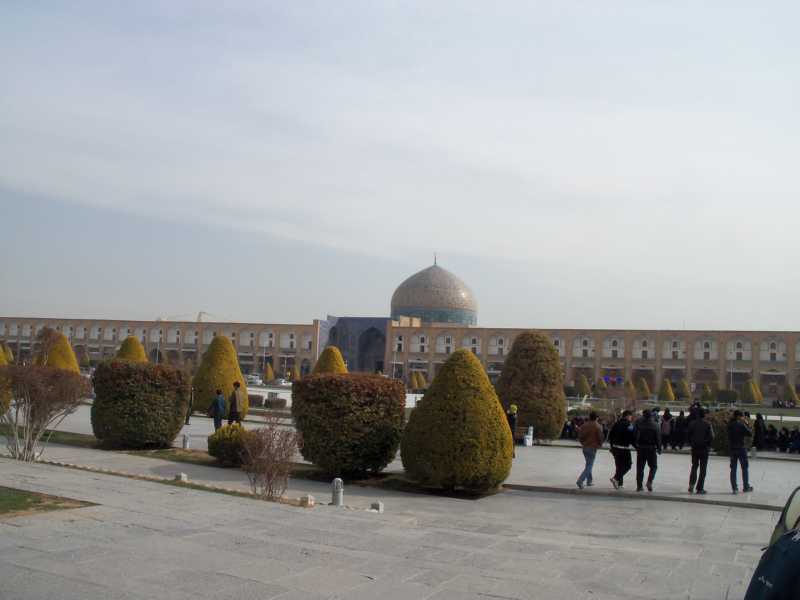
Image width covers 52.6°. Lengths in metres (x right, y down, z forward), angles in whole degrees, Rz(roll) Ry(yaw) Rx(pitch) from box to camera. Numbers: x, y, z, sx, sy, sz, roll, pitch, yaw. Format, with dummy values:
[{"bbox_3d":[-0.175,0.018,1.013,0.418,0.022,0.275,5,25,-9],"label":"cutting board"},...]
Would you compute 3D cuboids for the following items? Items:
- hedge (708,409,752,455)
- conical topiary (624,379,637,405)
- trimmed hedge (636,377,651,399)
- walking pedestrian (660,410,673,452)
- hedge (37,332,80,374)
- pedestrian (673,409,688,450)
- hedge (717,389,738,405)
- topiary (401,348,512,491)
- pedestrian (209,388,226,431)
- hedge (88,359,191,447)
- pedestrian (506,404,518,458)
[{"bbox_3d":[11.487,4.600,28.200,1.600,1.450,1.600,0,-6,22],"label":"hedge"},{"bbox_3d":[27.926,10.983,98.000,1.600,3.000,1.600,1,-6,16],"label":"conical topiary"},{"bbox_3d":[36.123,13.129,120.000,2.050,3.300,2.050,3,-5,0],"label":"trimmed hedge"},{"bbox_3d":[9.620,4.589,29.200,0.500,1.500,0.400,3,-5,-6],"label":"walking pedestrian"},{"bbox_3d":[-17.309,3.472,41.000,2.600,3.650,2.600,5,-6,-23],"label":"hedge"},{"bbox_3d":[11.116,5.163,32.000,0.520,1.540,0.420,-3,-7,45],"label":"pedestrian"},{"bbox_3d":[40.487,12.199,100.000,2.700,2.000,2.700,0,-6,22],"label":"hedge"},{"bbox_3d":[1.166,2.422,16.700,2.250,2.800,2.250,2,-5,4],"label":"topiary"},{"bbox_3d":[-6.159,3.864,27.300,0.520,1.680,0.420,-1,-6,37],"label":"pedestrian"},{"bbox_3d":[-7.343,2.960,22.800,2.720,2.370,2.600,3,-5,0],"label":"hedge"},{"bbox_3d":[3.393,3.967,24.400,0.420,1.640,0.470,2,-5,9],"label":"pedestrian"}]

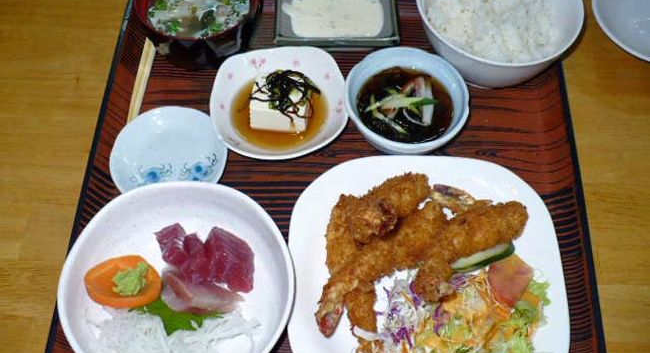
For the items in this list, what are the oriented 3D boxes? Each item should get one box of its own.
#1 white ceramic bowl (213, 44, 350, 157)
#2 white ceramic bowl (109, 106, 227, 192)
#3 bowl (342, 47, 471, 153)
[{"bbox_3d":[-0.040,-0.058,0.617,0.117,0.039,0.117,-7,62,-6],"label":"white ceramic bowl"},{"bbox_3d":[-0.132,-0.013,0.595,0.101,0.025,0.101,1,61,-1],"label":"white ceramic bowl"},{"bbox_3d":[0.070,-0.056,0.612,0.105,0.052,0.105,1,61,-1],"label":"bowl"}]

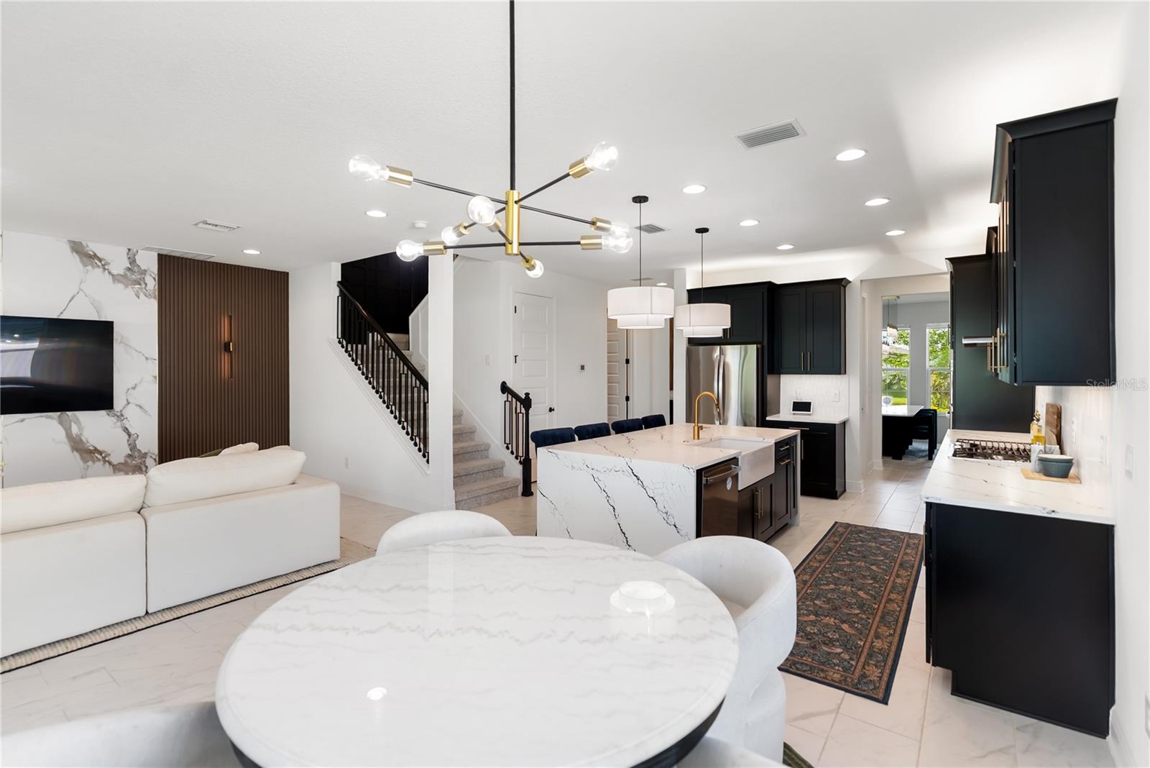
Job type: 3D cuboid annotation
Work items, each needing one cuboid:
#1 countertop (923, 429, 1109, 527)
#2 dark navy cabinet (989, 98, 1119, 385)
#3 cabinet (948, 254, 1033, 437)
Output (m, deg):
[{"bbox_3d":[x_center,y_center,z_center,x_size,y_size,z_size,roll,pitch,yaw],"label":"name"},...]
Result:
[{"bbox_3d":[2.994,0.517,3.639,0.643,0.040,3.542,0,1,38],"label":"countertop"},{"bbox_3d":[2.391,-0.573,2.640,0.375,1.145,1.270,0,1,38],"label":"dark navy cabinet"},{"bbox_3d":[4.300,0.036,5.330,0.655,2.667,0.790,0,1,38],"label":"cabinet"}]

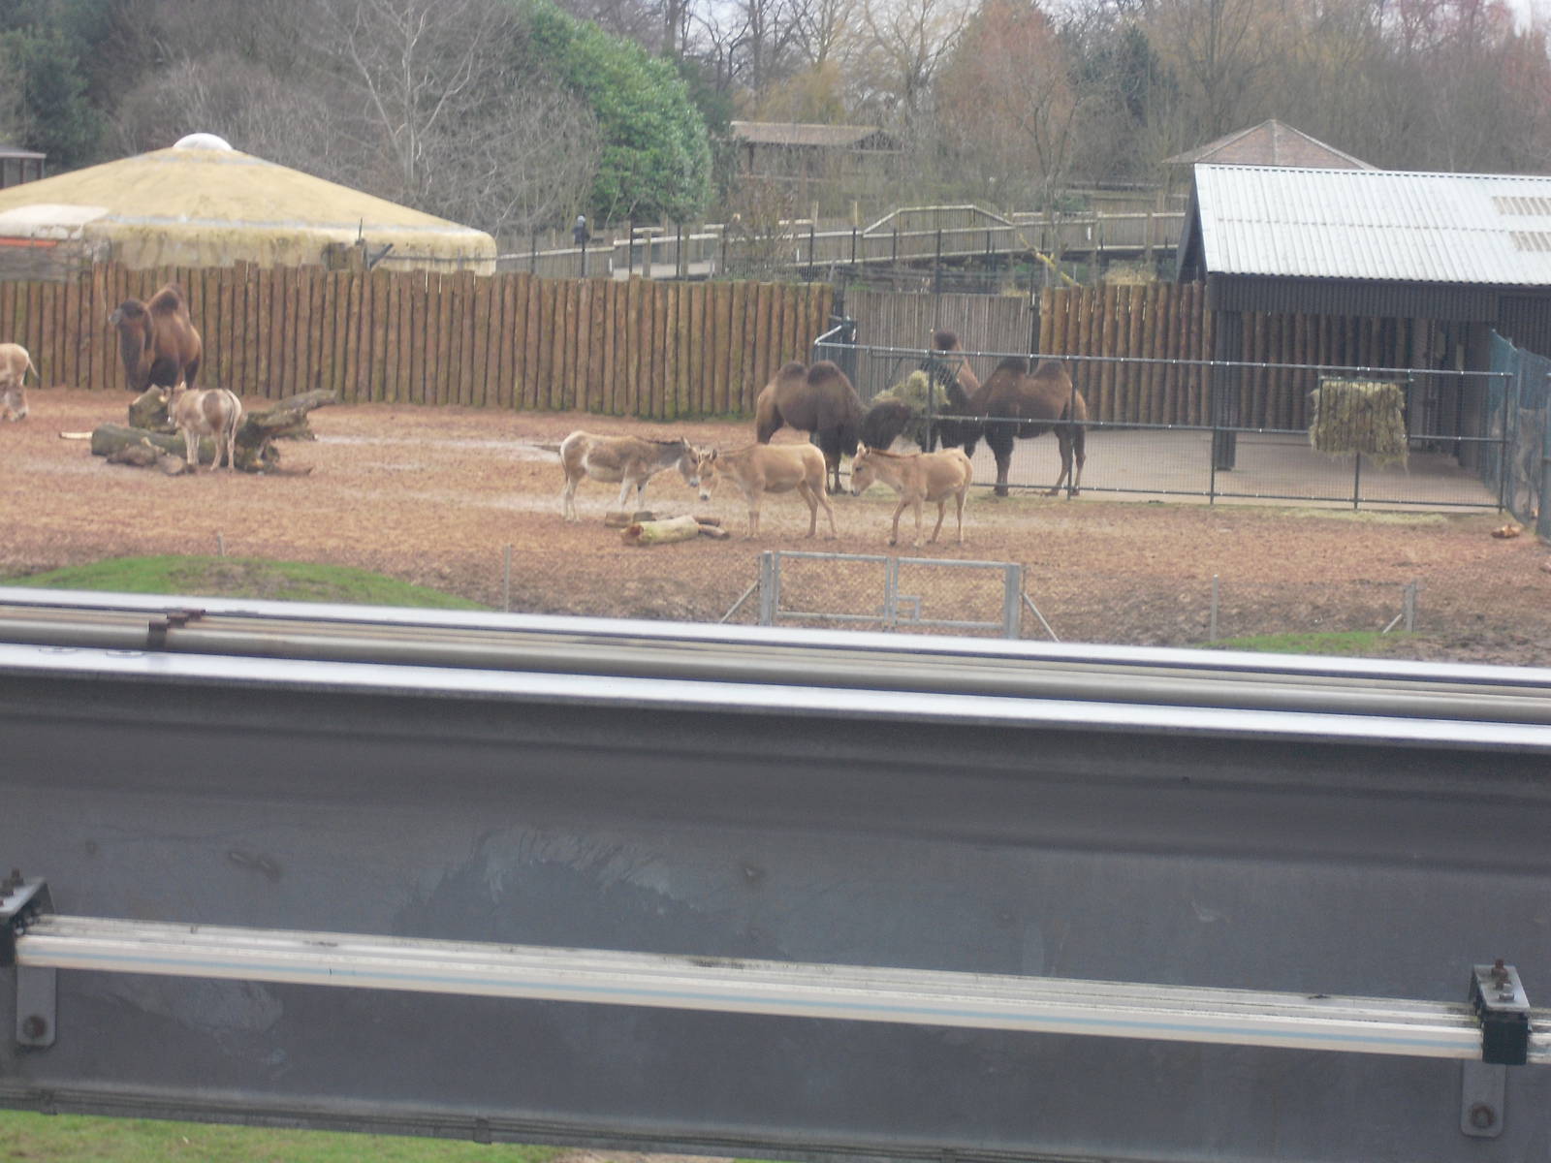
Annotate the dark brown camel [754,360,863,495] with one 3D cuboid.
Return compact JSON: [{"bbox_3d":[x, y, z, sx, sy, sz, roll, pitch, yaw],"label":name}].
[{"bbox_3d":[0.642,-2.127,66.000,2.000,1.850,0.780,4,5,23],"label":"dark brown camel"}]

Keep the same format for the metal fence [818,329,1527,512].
[{"bbox_3d":[5.429,-2.079,66.600,9.750,1.970,0.200,2,5,4],"label":"metal fence"}]

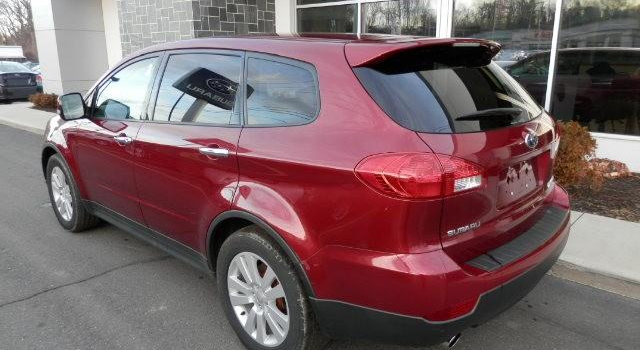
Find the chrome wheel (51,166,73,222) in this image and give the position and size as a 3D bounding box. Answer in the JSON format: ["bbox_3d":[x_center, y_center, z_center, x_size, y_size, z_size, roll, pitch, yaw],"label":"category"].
[{"bbox_3d":[-2.251,0.160,4.188,0.490,0.490,0.190,13,18,42],"label":"chrome wheel"}]

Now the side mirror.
[{"bbox_3d":[-1.779,-0.479,3.337,0.115,0.175,0.200,13,18,42],"label":"side mirror"}]

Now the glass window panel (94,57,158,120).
[{"bbox_3d":[-1.308,-0.586,3.179,0.840,0.460,0.050,13,-3,42],"label":"glass window panel"}]

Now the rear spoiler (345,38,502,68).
[{"bbox_3d":[0.633,-0.612,2.347,0.320,0.160,1.300,13,18,42],"label":"rear spoiler"}]

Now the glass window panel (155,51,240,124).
[{"bbox_3d":[-0.674,-0.478,2.599,0.890,0.410,0.050,13,-3,42],"label":"glass window panel"}]

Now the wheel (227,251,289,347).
[{"bbox_3d":[-0.259,0.603,2.346,0.490,0.490,0.190,13,18,42],"label":"wheel"}]

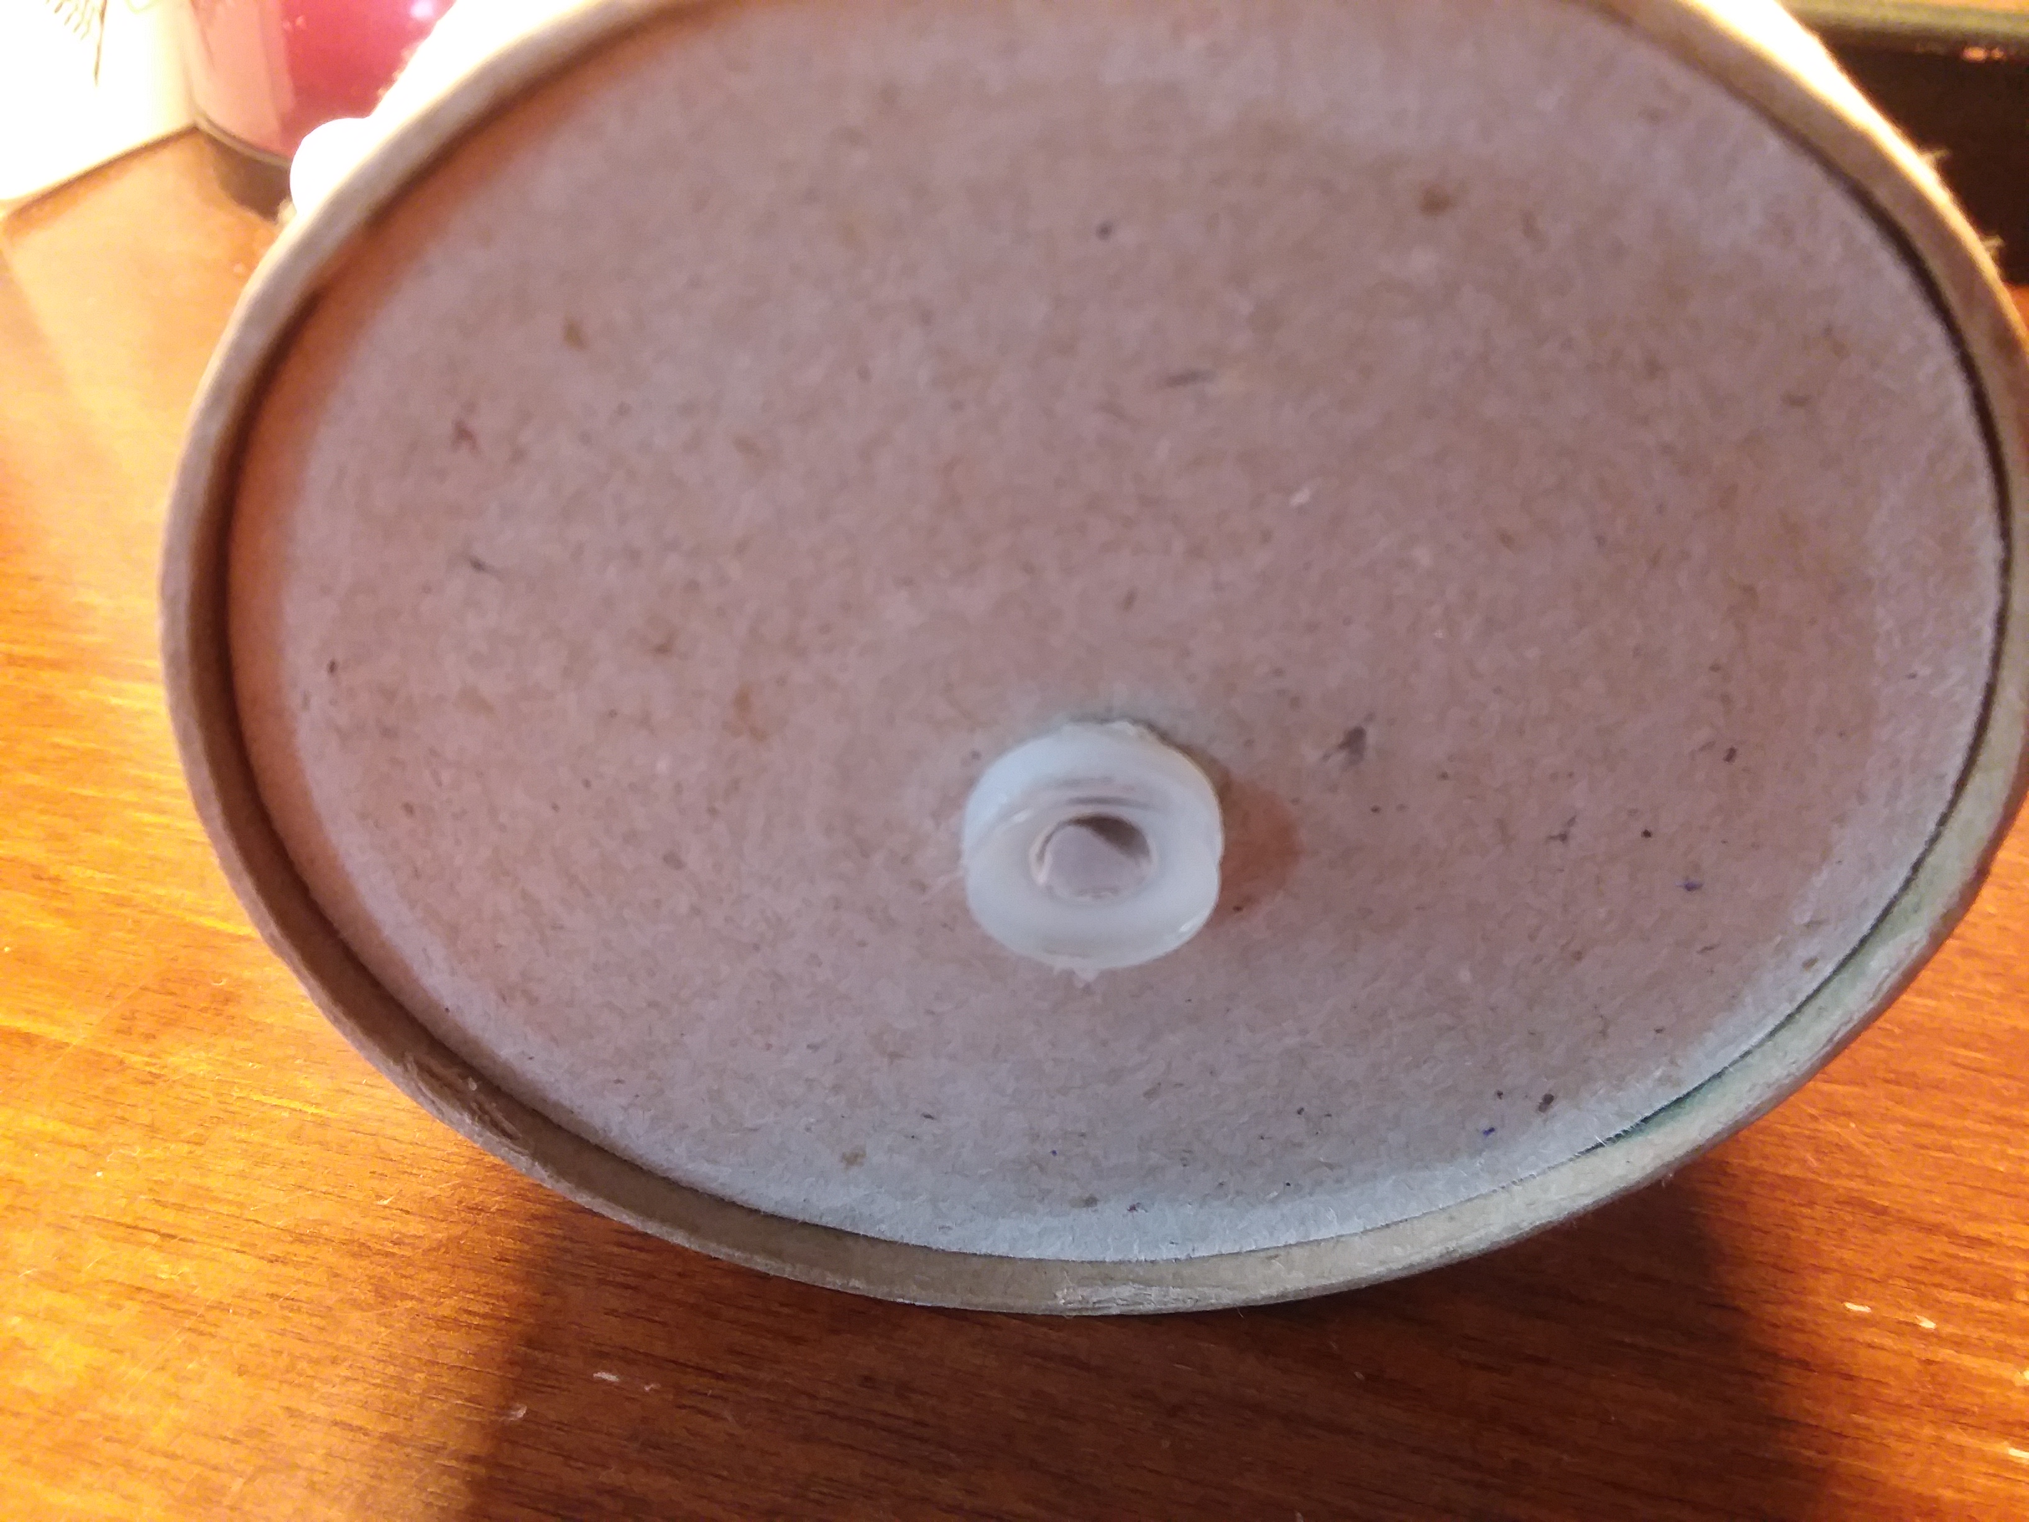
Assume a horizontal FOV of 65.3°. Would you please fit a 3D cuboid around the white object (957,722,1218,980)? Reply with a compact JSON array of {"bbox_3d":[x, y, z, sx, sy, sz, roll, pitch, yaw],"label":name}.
[{"bbox_3d":[0.005,0.006,0.101,0.017,0.017,0.005,1,42,1],"label":"white object"}]

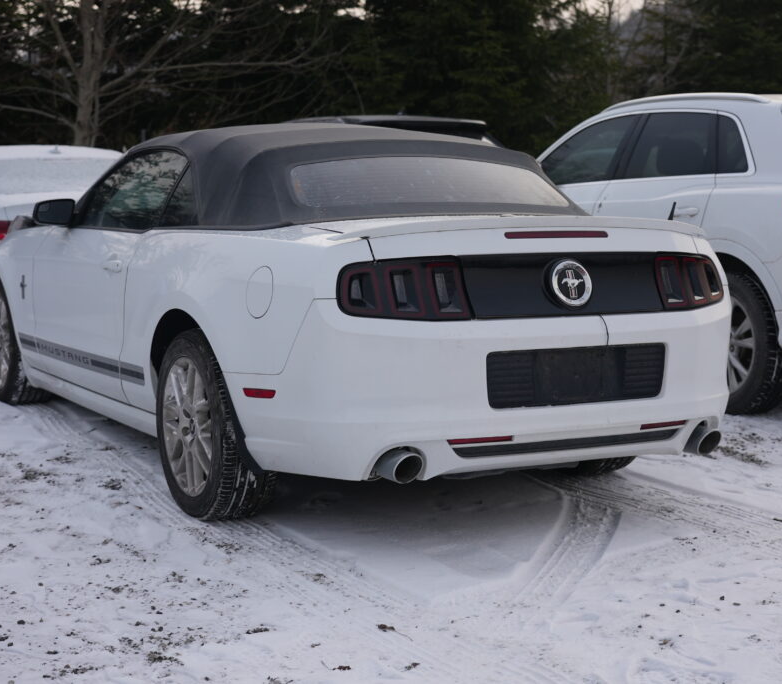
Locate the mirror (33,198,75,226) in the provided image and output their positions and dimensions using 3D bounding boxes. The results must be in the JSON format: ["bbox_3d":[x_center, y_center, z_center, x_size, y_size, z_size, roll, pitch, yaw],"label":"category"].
[{"bbox_3d":[-1.506,-0.580,6.624,0.190,0.130,0.120,-3,8,-29],"label":"mirror"}]

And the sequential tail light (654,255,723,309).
[{"bbox_3d":[1.050,-0.211,5.098,0.420,0.200,0.170,-3,8,-29],"label":"sequential tail light"}]

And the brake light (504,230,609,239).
[{"bbox_3d":[0.544,-0.344,4.782,0.410,0.030,0.030,-3,8,-29],"label":"brake light"}]

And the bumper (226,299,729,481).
[{"bbox_3d":[0.439,0.095,5.011,1.860,0.560,0.710,-3,8,-29],"label":"bumper"}]

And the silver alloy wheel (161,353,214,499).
[{"bbox_3d":[-0.641,0.301,5.332,0.200,0.490,0.490,-3,8,-29],"label":"silver alloy wheel"}]

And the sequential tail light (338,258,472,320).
[{"bbox_3d":[0.021,-0.161,4.522,0.420,0.200,0.170,-3,8,-29],"label":"sequential tail light"}]

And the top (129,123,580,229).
[{"bbox_3d":[-0.149,-0.682,6.016,1.440,0.400,1.700,-3,8,-29],"label":"top"}]

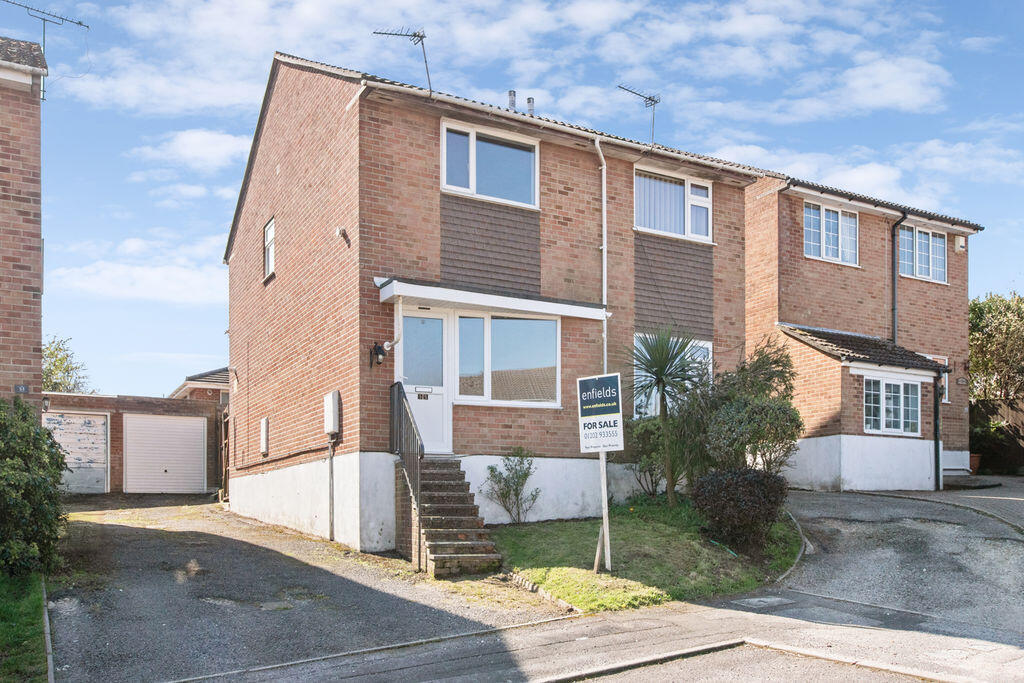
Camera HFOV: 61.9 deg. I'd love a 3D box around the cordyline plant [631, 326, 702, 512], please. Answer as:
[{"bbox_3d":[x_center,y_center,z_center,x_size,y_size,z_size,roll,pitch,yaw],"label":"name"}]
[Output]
[{"bbox_3d":[2.284,1.131,12.700,1.100,2.620,1.100,0,-2,0],"label":"cordyline plant"}]

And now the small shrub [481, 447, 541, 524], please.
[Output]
[{"bbox_3d":[-0.021,1.991,11.800,0.830,1.070,0.700,0,-2,0],"label":"small shrub"}]

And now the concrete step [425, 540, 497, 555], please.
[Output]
[{"bbox_3d":[-0.635,2.511,10.329,0.830,0.155,0.260,1,-3,-20],"label":"concrete step"}]

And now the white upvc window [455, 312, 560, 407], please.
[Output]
[{"bbox_3d":[-0.055,0.263,12.129,1.564,1.321,0.120,1,-3,-17],"label":"white upvc window"}]

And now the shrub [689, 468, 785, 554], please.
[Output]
[{"bbox_3d":[3.371,2.508,12.700,1.340,1.180,1.250,0,-5,0],"label":"shrub"}]

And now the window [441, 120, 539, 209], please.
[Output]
[{"bbox_3d":[-0.306,-2.530,12.296,1.576,1.041,0.120,1,-3,-26],"label":"window"}]

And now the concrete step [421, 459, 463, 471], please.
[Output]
[{"bbox_3d":[-1.123,1.698,11.611,0.830,0.155,0.260,1,-3,-20],"label":"concrete step"}]

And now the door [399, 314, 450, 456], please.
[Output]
[{"bbox_3d":[-1.213,0.549,11.786,0.752,1.975,0.100,1,-3,-17],"label":"door"}]

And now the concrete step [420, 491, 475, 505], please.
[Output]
[{"bbox_3d":[-0.917,2.064,11.098,0.830,0.155,0.260,1,-3,-20],"label":"concrete step"}]

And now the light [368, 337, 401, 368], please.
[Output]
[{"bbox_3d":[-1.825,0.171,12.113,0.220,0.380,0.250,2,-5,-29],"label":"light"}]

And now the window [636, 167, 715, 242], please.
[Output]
[{"bbox_3d":[2.797,-2.378,14.869,1.750,1.104,0.120,2,-5,-29],"label":"window"}]

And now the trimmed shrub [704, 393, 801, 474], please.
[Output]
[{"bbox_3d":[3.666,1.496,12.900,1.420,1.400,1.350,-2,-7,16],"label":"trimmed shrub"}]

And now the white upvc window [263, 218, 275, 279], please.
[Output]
[{"bbox_3d":[-4.731,-1.790,16.600,0.120,1.090,0.700,2,-5,-30],"label":"white upvc window"}]

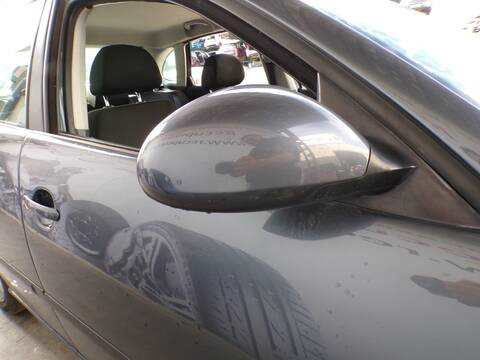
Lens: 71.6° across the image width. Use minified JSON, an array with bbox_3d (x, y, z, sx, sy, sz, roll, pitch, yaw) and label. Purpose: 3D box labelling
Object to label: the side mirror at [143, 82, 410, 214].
[{"bbox_3d":[0.046,-0.036,0.355,0.285,0.130,0.140,-10,19,-19],"label":"side mirror"}]

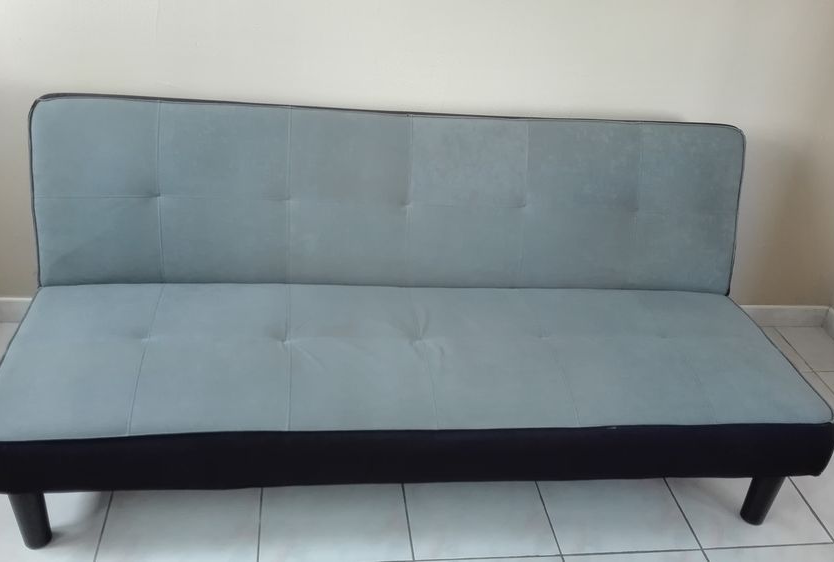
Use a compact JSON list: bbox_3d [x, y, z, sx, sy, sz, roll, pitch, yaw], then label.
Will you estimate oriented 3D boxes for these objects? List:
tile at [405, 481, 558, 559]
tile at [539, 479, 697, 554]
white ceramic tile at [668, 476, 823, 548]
[{"bbox_3d":[0.141,0.531,1.712,0.335,0.010,0.312,1,33,-8],"label":"tile"},{"bbox_3d":[0.473,0.535,1.757,0.335,0.010,0.312,1,33,-8],"label":"tile"},{"bbox_3d":[0.805,0.538,1.802,0.335,0.010,0.312,1,33,-8],"label":"white ceramic tile"}]

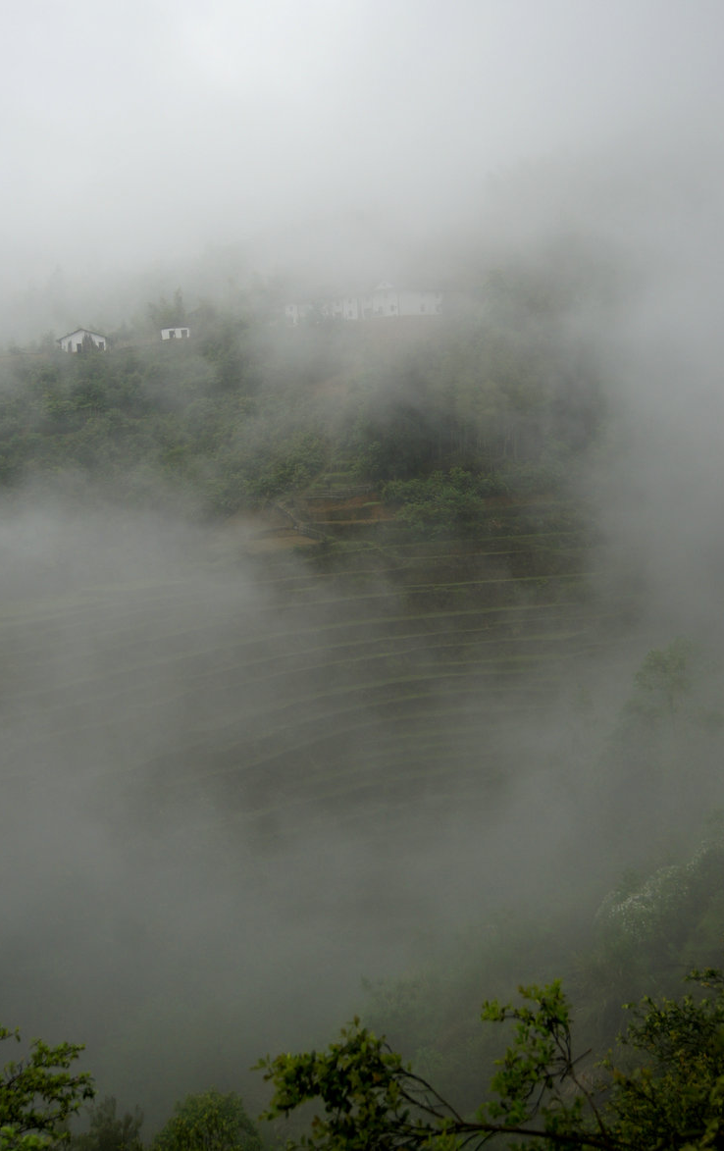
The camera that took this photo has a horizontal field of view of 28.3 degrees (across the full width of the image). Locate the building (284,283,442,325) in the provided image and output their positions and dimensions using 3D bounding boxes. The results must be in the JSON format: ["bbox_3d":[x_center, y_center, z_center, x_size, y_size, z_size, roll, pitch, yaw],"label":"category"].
[{"bbox_3d":[0.240,-66.560,352.000,37.000,9.700,9.000,1,8,14],"label":"building"}]

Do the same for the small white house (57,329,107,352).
[{"bbox_3d":[-59.810,-50.390,308.000,10.000,5.000,8.500,-2,8,-7],"label":"small white house"}]

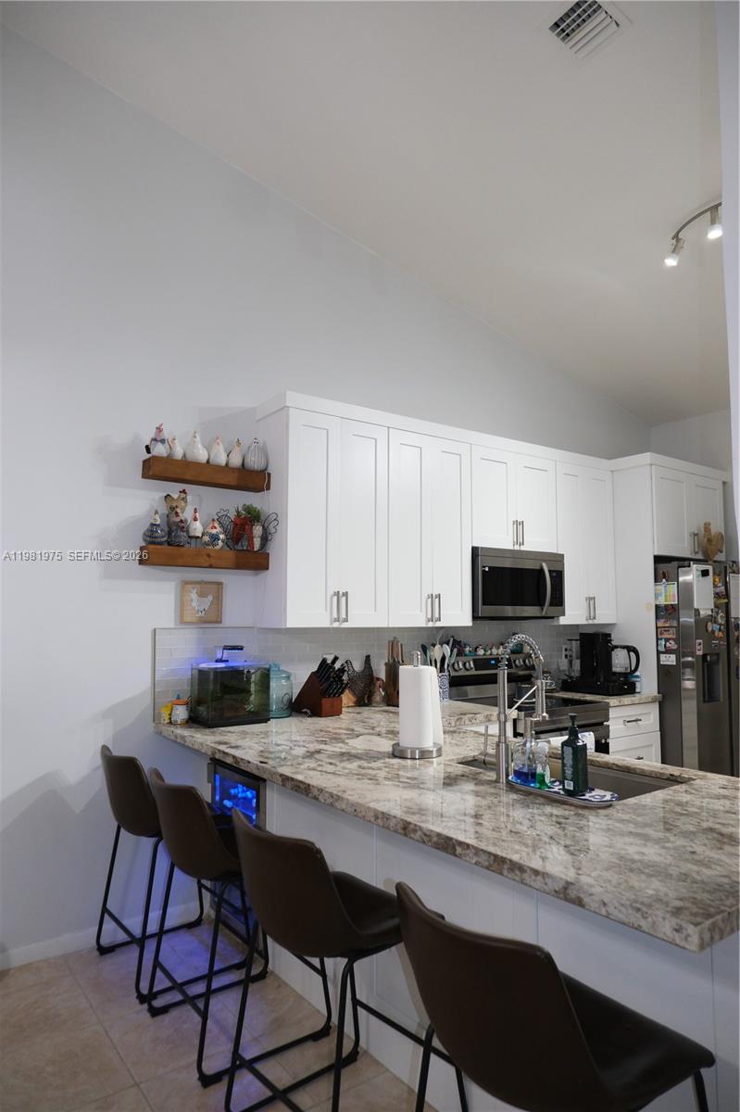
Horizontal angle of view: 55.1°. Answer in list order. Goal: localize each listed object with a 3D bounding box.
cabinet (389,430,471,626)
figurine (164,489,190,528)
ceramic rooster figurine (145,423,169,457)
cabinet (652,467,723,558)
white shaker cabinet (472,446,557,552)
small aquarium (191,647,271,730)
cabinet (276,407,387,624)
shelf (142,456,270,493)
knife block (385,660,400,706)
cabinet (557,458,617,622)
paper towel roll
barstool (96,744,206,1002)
[{"bbox_3d":[0.248,-0.132,4.040,0.609,1.056,0.325,4,-6,-36],"label":"cabinet"},{"bbox_3d":[-0.902,-0.168,3.317,0.126,0.266,0.101,-3,-5,30],"label":"figurine"},{"bbox_3d":[-0.983,-0.527,3.281,0.108,0.178,0.085,2,-5,-24],"label":"ceramic rooster figurine"},{"bbox_3d":[2.076,-0.263,5.231,0.932,0.598,0.605,4,-6,-36],"label":"cabinet"},{"bbox_3d":[0.801,-0.324,4.466,0.766,0.603,0.325,4,-6,-36],"label":"white shaker cabinet"},{"bbox_3d":[-0.646,0.588,3.255,0.303,0.337,0.261,4,-6,-36],"label":"small aquarium"},{"bbox_3d":[-0.244,-0.163,3.683,0.601,1.049,0.335,4,-6,-36],"label":"cabinet"},{"bbox_3d":[-0.778,-0.387,3.427,0.600,0.080,0.140,4,-6,-36],"label":"shelf"},{"bbox_3d":[0.156,0.711,3.980,0.110,0.250,0.130,4,-6,-36],"label":"knife block"},{"bbox_3d":[1.351,-0.065,4.853,0.602,1.056,0.325,4,-6,-36],"label":"cabinet"},{"bbox_3d":[0.170,0.538,2.526,0.136,0.281,0.136,0,-5,0],"label":"paper towel roll"},{"bbox_3d":[-0.812,1.227,2.966,0.505,0.882,0.485,4,-6,-36],"label":"barstool"}]

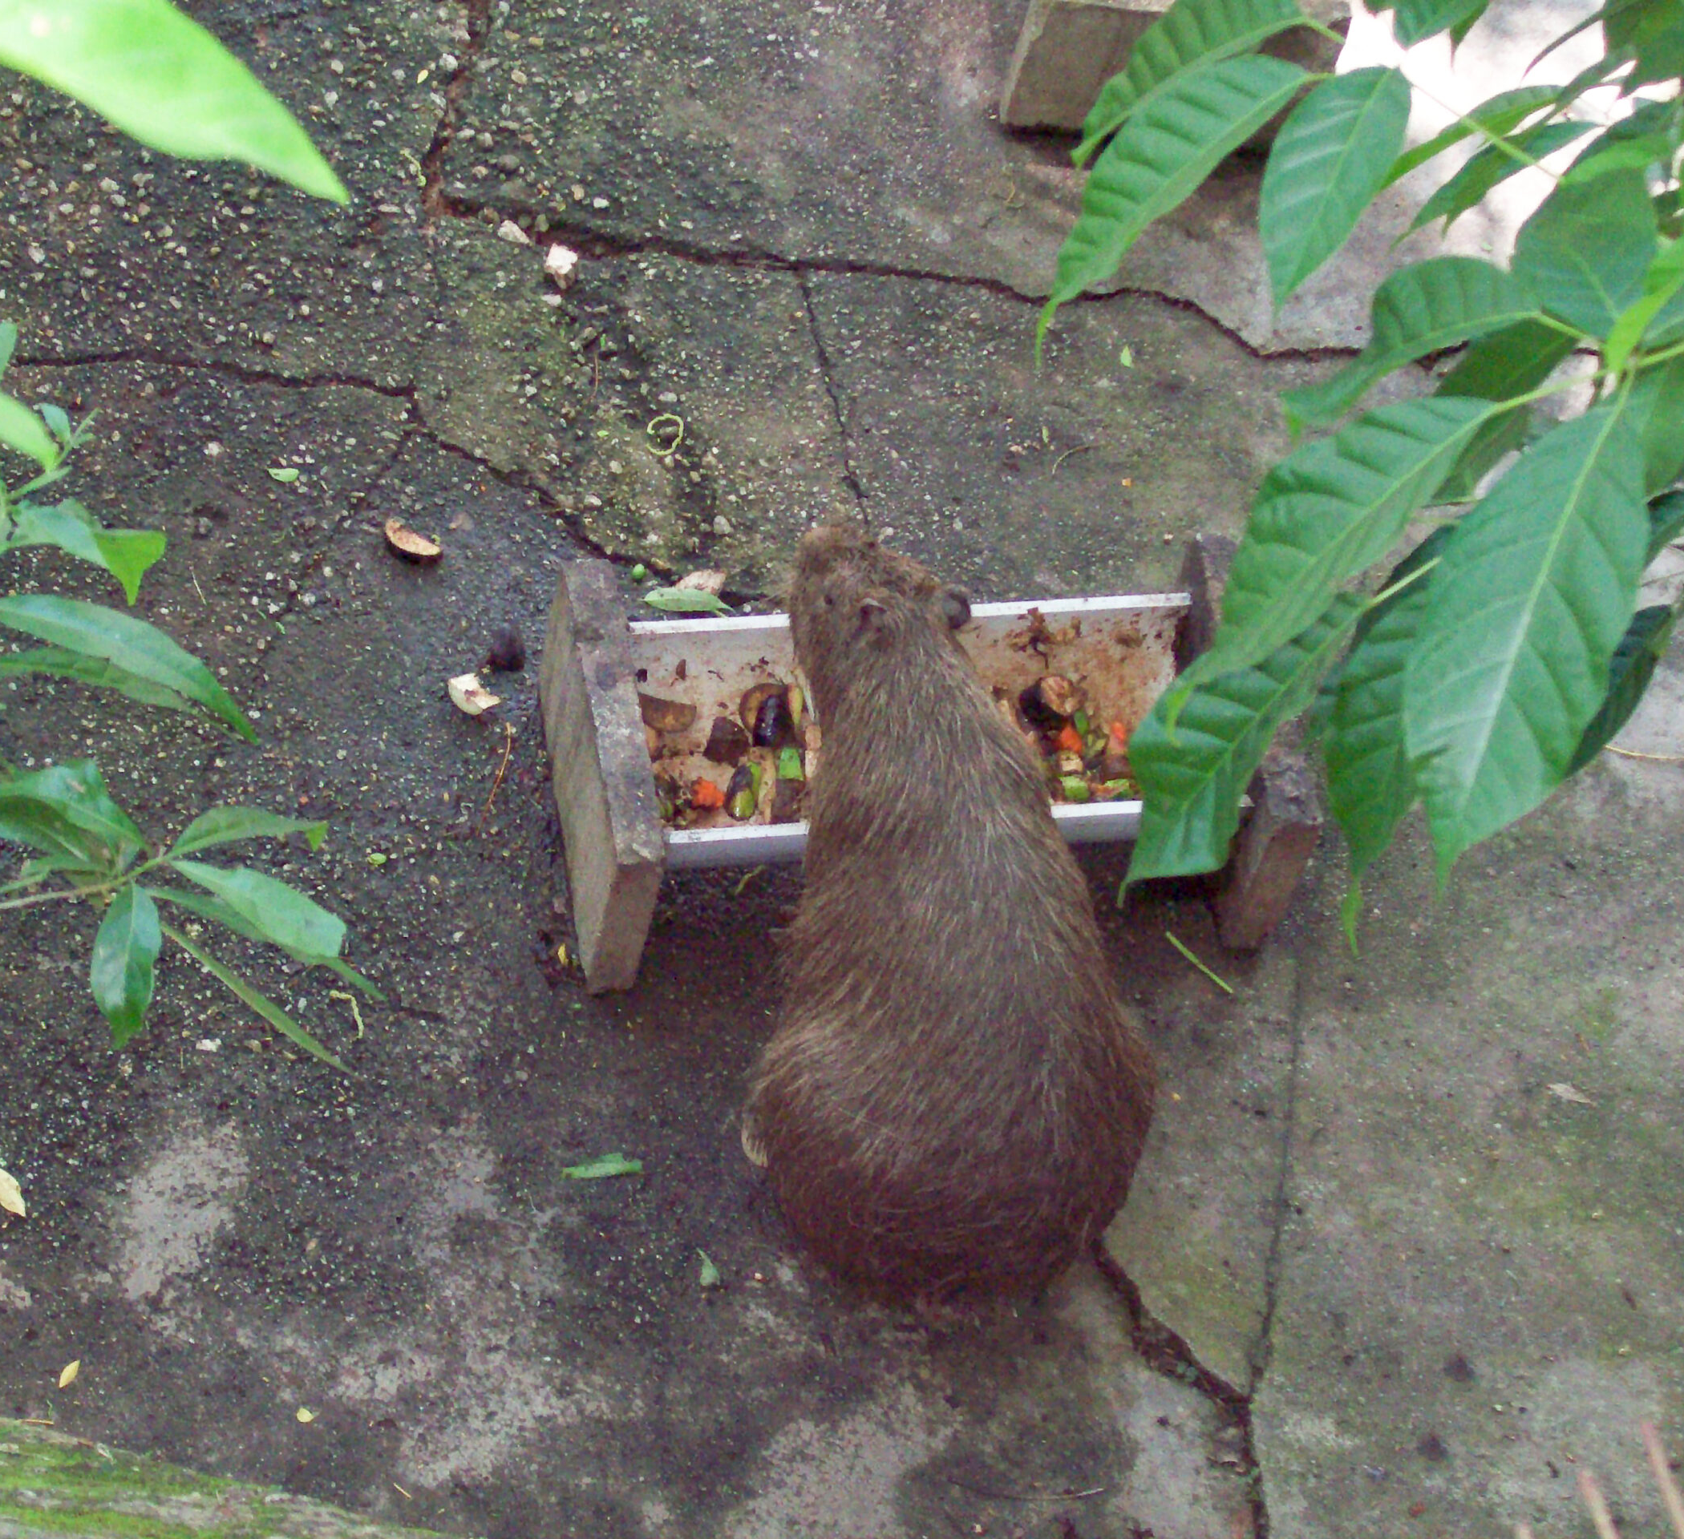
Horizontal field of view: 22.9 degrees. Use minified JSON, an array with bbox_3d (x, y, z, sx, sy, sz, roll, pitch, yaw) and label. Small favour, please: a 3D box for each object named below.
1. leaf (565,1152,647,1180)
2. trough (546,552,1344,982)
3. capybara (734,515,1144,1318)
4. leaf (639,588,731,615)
[{"bbox_3d":[-0.256,0.430,4.471,0.090,0.013,0.023,-6,58,-15],"label":"leaf"},{"bbox_3d":[0.087,-0.012,4.693,0.786,0.257,0.400,-3,57,-14],"label":"trough"},{"bbox_3d":[0.088,0.119,4.489,0.434,0.482,0.869,-3,57,-13],"label":"capybara"},{"bbox_3d":[-0.186,-0.201,4.916,0.108,0.011,0.028,9,55,-5],"label":"leaf"}]

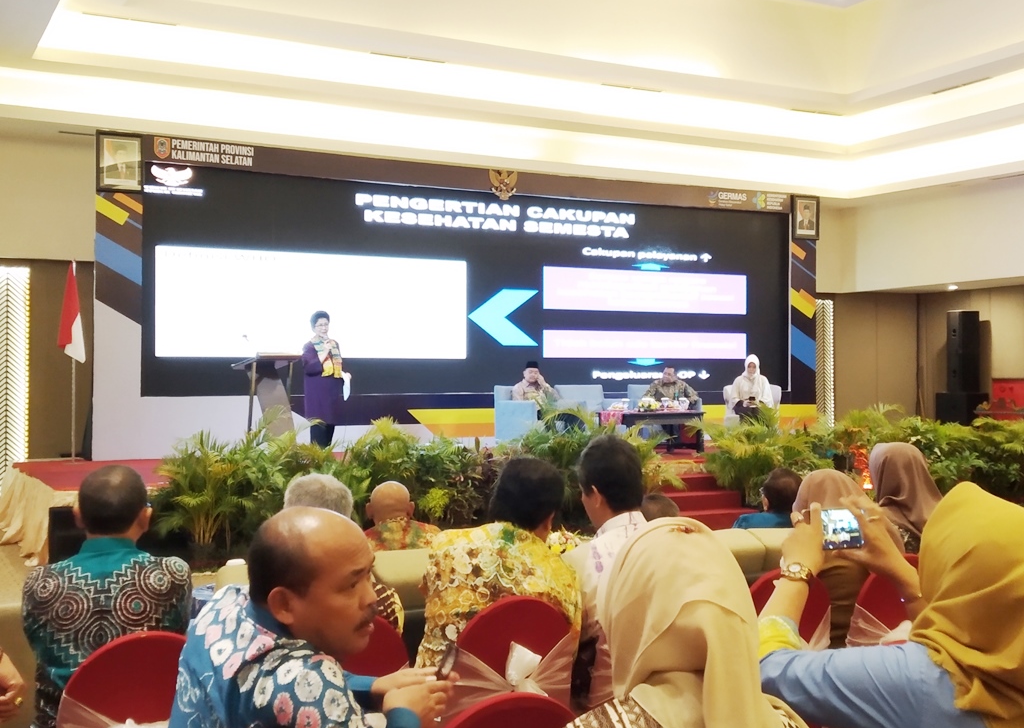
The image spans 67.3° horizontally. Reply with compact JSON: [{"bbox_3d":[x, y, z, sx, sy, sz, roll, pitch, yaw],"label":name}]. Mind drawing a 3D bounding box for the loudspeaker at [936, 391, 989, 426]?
[{"bbox_3d":[6.744,0.755,11.500,0.460,0.660,0.500,0,-1,-19],"label":"loudspeaker"}]

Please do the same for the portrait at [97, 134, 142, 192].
[{"bbox_3d":[-4.571,-2.347,8.983,0.485,0.689,0.050,0,-1,-19],"label":"portrait"}]

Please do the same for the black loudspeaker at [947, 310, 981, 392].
[{"bbox_3d":[6.751,-0.179,11.500,0.360,1.210,0.280,0,-1,-19],"label":"black loudspeaker"}]

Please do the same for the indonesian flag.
[{"bbox_3d":[-4.943,-0.579,8.650,0.250,1.120,0.180,0,-1,-19],"label":"indonesian flag"}]

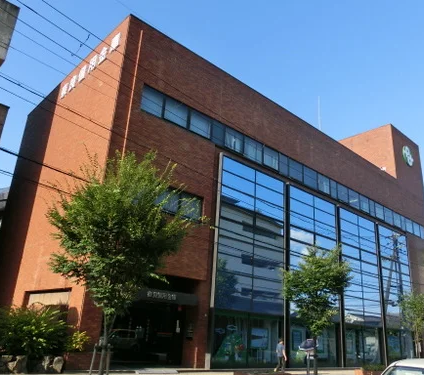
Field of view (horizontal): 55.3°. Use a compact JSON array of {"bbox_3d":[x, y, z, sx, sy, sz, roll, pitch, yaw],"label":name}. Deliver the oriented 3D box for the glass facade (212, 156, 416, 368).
[{"bbox_3d":[8.996,6.628,28.767,23.900,11.250,0.450,20,-25,-39],"label":"glass facade"}]

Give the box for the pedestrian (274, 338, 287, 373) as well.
[{"bbox_3d":[3.698,9.009,21.736,0.580,1.670,0.500,20,-25,-39],"label":"pedestrian"}]

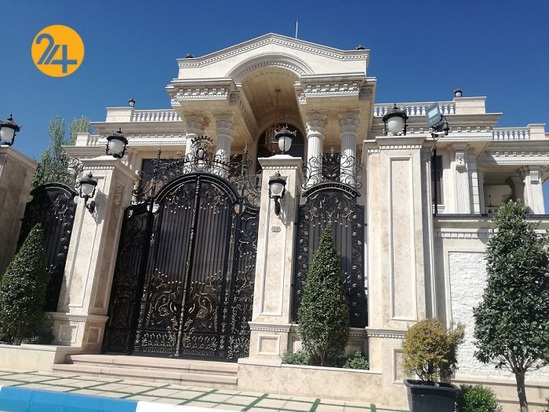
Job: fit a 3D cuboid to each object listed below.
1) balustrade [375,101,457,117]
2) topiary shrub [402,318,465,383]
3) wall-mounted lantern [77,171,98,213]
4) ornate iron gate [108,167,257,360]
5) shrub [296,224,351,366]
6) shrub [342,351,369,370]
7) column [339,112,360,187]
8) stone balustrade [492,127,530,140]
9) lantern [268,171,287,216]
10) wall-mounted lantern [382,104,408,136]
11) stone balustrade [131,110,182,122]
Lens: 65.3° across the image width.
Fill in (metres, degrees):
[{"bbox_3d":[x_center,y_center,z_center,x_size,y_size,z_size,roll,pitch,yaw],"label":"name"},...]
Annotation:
[{"bbox_3d":[6.395,-4.342,19.684,3.711,0.720,0.220,1,-16,10],"label":"balustrade"},{"bbox_3d":[2.112,1.925,5.707,0.768,0.825,0.691,0,-16,12],"label":"topiary shrub"},{"bbox_3d":[-3.840,-0.291,8.825,0.360,0.788,0.430,0,-16,12],"label":"wall-mounted lantern"},{"bbox_3d":[-1.787,1.102,8.919,3.316,3.849,0.150,0,-16,12],"label":"ornate iron gate"},{"bbox_3d":[0.917,1.578,7.726,0.872,2.480,0.845,0,-16,12],"label":"shrub"},{"bbox_3d":[1.380,2.616,7.211,0.414,0.349,0.393,0,-16,12],"label":"shrub"},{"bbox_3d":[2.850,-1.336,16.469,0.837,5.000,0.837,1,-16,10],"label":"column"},{"bbox_3d":[11.763,-3.482,21.378,1.855,0.720,0.220,1,-16,10],"label":"stone balustrade"},{"bbox_3d":[0.048,-0.251,7.989,0.360,0.794,0.430,0,-16,12],"label":"lantern"},{"bbox_3d":[2.331,-1.650,8.250,0.470,0.700,0.470,0,-16,12],"label":"wall-mounted lantern"},{"bbox_3d":[-5.856,-4.491,21.799,3.076,0.720,0.220,1,-16,10],"label":"stone balustrade"}]

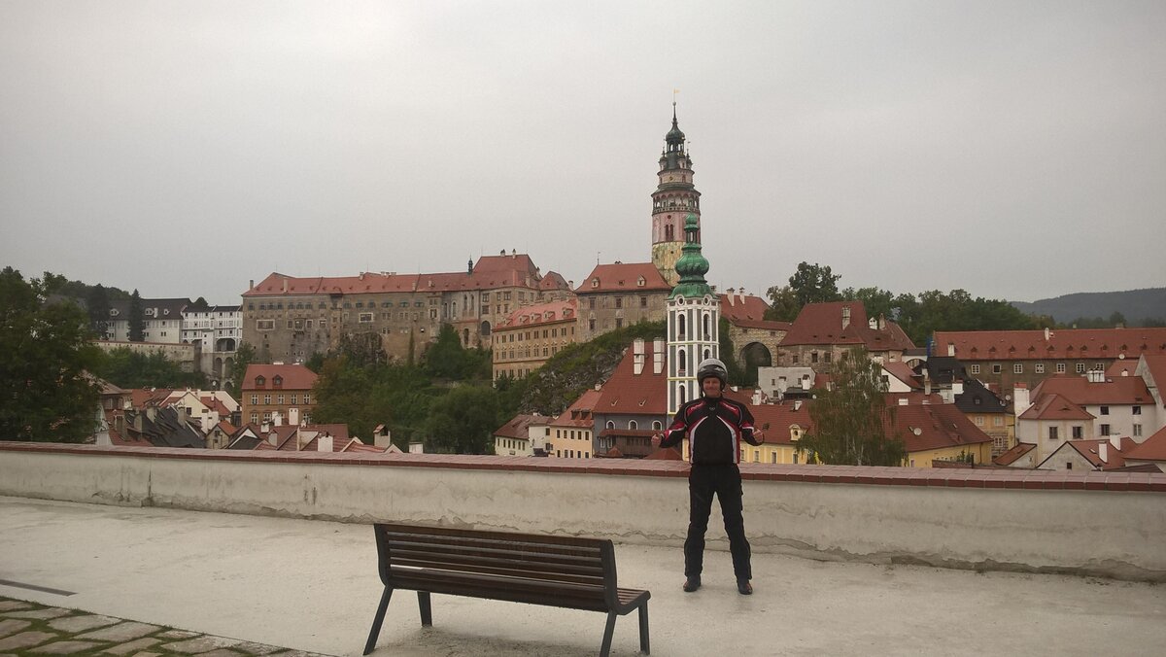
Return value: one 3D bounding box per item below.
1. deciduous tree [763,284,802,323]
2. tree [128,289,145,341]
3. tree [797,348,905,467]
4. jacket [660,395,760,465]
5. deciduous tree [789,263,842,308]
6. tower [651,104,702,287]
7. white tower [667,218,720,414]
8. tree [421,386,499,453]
[{"bbox_3d":[53.801,-6.152,250.000,10.000,11.520,10.000,0,-3,0],"label":"deciduous tree"},{"bbox_3d":[-156.391,-4.084,325.000,5.600,18.719,5.600,0,-3,0],"label":"tree"},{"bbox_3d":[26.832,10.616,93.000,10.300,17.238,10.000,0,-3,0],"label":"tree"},{"bbox_3d":[1.012,0.804,7.350,0.800,0.554,0.360,0,-4,6],"label":"jacket"},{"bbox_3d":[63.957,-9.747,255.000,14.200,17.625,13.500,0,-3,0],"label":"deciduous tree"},{"bbox_3d":[23.726,-31.264,236.000,12.600,52.889,12.600,0,-3,0],"label":"tower"},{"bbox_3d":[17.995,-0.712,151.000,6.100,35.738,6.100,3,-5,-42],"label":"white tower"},{"bbox_3d":[-22.080,17.681,168.000,14.000,14.779,13.000,0,-3,0],"label":"tree"}]

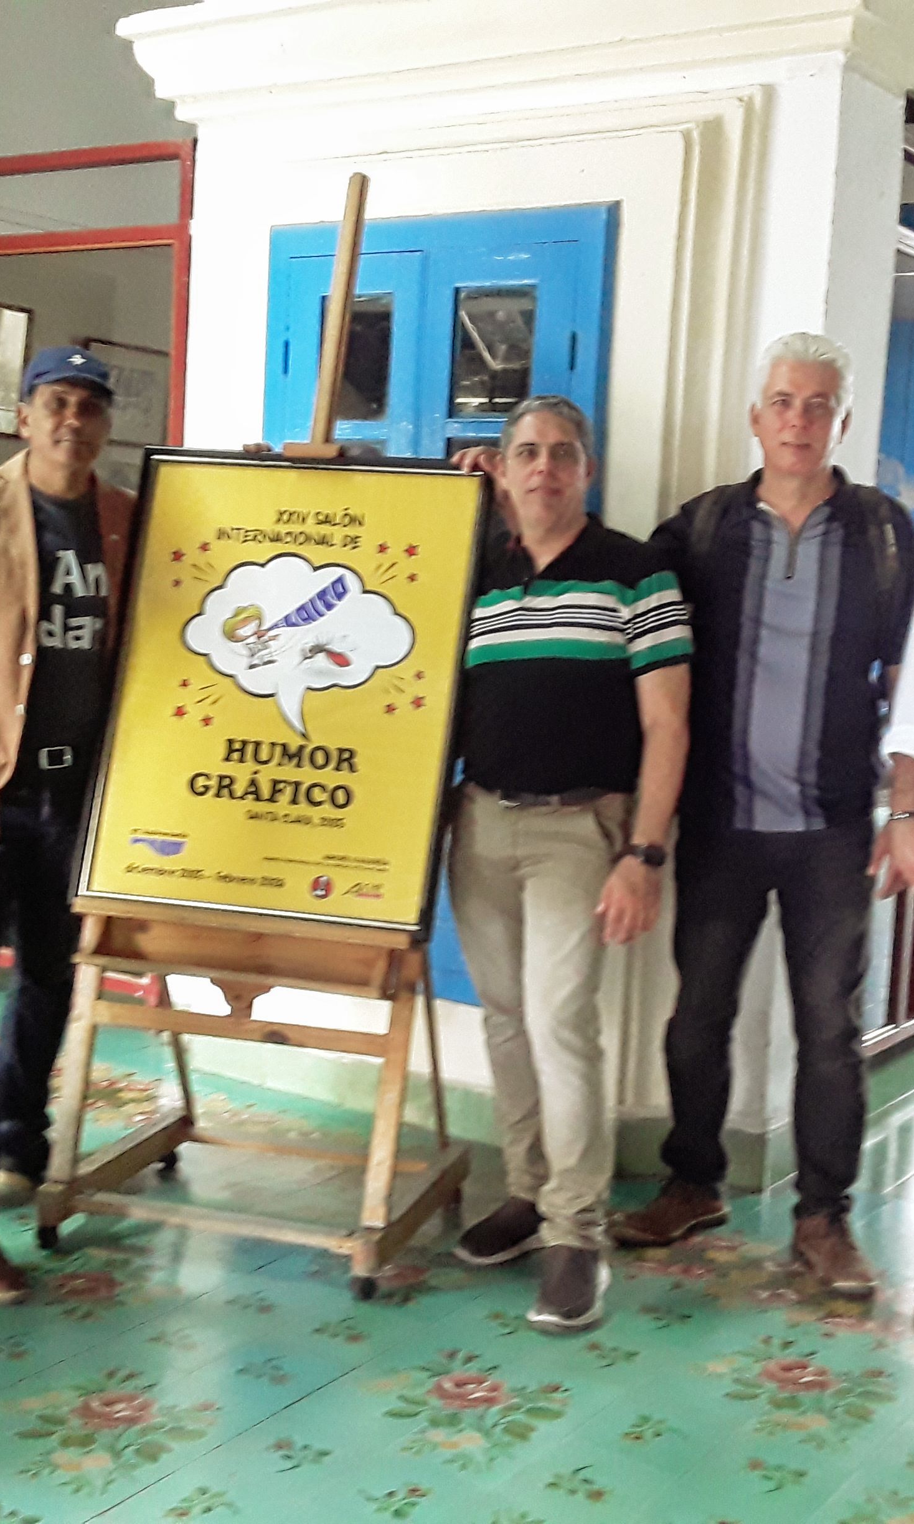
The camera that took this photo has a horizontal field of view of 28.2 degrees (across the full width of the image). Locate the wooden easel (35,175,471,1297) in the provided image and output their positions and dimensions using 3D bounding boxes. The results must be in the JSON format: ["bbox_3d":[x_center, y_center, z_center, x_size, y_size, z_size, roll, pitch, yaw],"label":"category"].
[{"bbox_3d":[-0.336,-0.108,3.543,0.692,2.121,0.581,5,7,16],"label":"wooden easel"}]

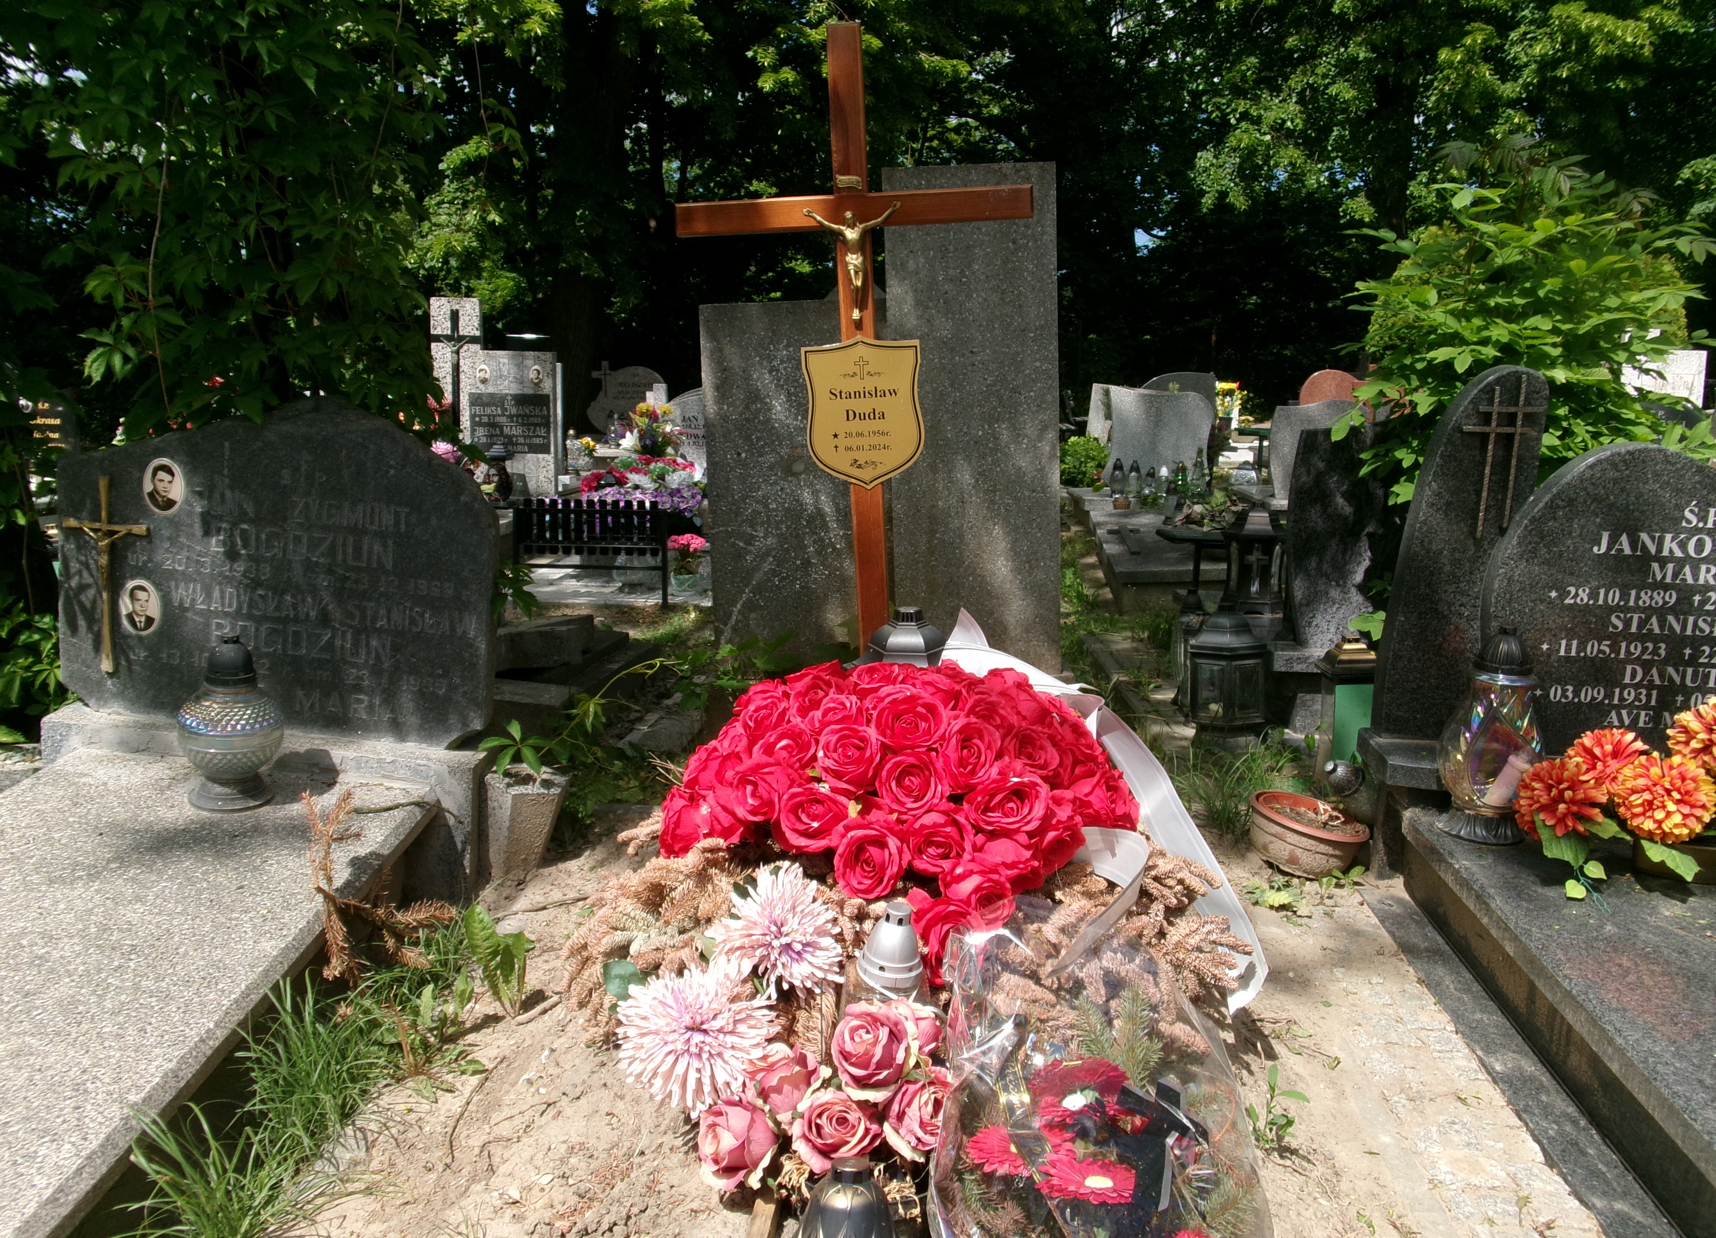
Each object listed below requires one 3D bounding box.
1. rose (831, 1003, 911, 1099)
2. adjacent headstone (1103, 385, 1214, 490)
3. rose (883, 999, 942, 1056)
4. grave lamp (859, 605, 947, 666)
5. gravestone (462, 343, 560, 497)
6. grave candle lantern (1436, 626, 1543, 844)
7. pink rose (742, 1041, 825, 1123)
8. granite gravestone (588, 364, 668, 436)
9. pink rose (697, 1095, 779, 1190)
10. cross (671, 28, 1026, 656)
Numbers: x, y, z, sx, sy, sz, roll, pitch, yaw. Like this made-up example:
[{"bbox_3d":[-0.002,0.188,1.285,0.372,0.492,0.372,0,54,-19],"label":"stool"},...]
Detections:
[{"bbox_3d":[0.015,0.526,1.690,0.095,0.105,0.080,2,-27,6],"label":"rose"},{"bbox_3d":[1.633,-0.967,7.500,0.580,0.560,0.110,1,13,3],"label":"adjacent headstone"},{"bbox_3d":[0.065,0.515,1.740,0.080,0.080,0.070,-7,-27,-27],"label":"rose"},{"bbox_3d":[0.087,0.163,2.462,0.215,0.380,0.215,0,13,0],"label":"grave lamp"},{"bbox_3d":[-1.851,-1.047,7.400,0.510,0.800,0.130,0,13,-2],"label":"gravestone"},{"bbox_3d":[1.168,0.205,2.553,0.192,0.380,0.192,1,13,0],"label":"grave candle lantern"},{"bbox_3d":[-0.090,0.572,1.710,0.090,0.080,0.090,9,57,32],"label":"pink rose"},{"bbox_3d":[-1.699,-1.601,10.200,0.570,0.560,0.110,0,13,0],"label":"granite gravestone"},{"bbox_3d":[-0.142,0.617,1.640,0.090,0.100,0.090,11,-20,38],"label":"pink rose"},{"bbox_3d":[0.010,-0.369,2.635,0.660,1.420,0.055,-3,13,1],"label":"cross"}]

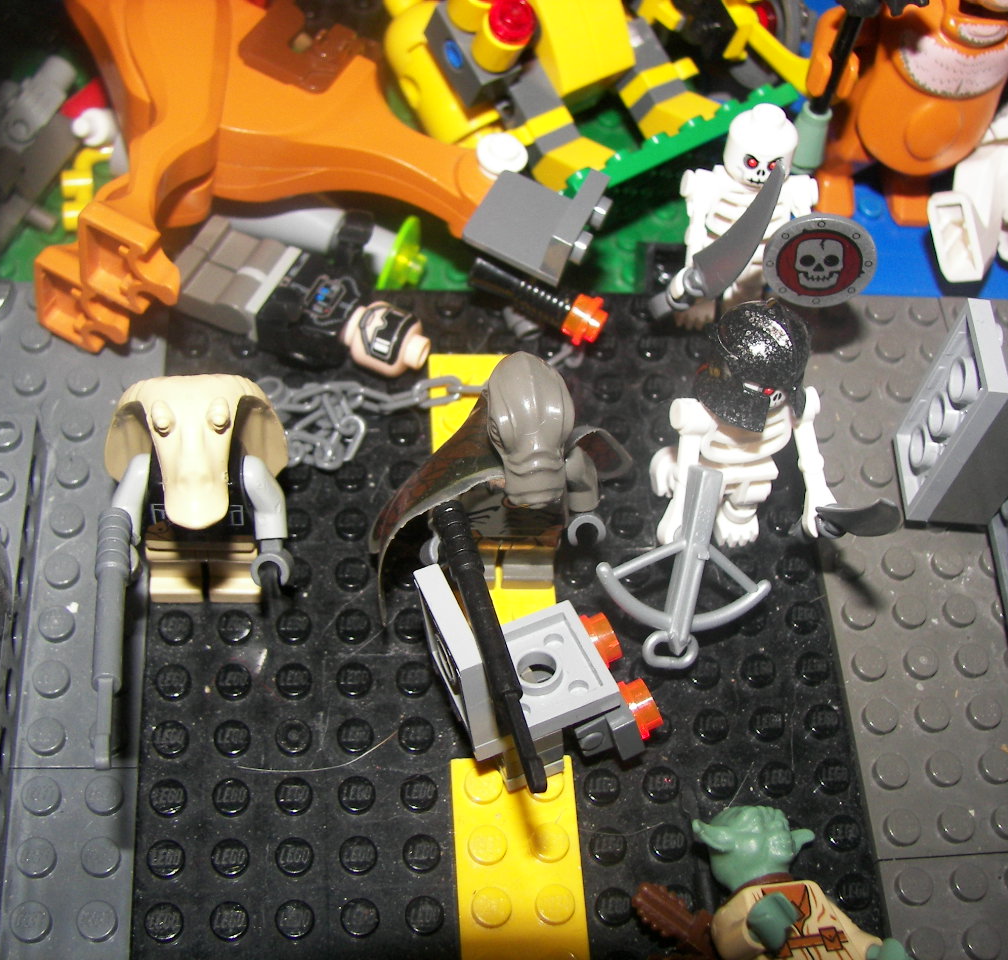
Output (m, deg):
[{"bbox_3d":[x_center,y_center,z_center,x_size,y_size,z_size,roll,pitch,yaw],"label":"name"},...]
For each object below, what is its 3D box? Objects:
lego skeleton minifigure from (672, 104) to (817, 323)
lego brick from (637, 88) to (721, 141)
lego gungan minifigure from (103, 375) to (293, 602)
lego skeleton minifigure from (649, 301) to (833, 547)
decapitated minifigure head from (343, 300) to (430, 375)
[{"bbox_3d":[0.036,-0.038,0.201,0.022,0.041,0.015,-2,59,-8],"label":"lego skeleton minifigure"},{"bbox_3d":[0.032,-0.065,0.240,0.008,0.016,0.010,-29,91,-17],"label":"lego brick"},{"bbox_3d":[-0.038,0.004,0.166,0.024,0.042,0.017,0,59,-7],"label":"lego gungan minifigure"},{"bbox_3d":[0.032,-0.004,0.179,0.025,0.043,0.018,-4,60,-10],"label":"lego skeleton minifigure"},{"bbox_3d":[-0.018,-0.021,0.200,0.011,0.010,0.010,22,59,6],"label":"decapitated minifigure head"}]

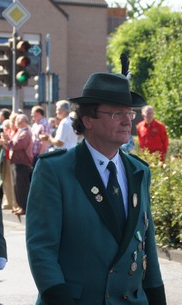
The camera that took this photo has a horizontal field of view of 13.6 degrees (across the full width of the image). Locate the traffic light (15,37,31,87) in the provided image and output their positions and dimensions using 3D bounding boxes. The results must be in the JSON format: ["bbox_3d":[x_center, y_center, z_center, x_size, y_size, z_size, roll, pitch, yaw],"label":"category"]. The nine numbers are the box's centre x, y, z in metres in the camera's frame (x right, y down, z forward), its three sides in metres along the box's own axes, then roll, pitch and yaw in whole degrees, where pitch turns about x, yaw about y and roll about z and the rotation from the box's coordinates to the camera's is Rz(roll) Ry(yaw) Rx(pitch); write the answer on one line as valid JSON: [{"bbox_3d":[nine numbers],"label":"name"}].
[{"bbox_3d":[-1.292,-1.707,14.600,0.280,0.930,0.350,-1,2,-20],"label":"traffic light"}]

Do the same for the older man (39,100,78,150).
[{"bbox_3d":[-0.401,0.263,9.600,0.500,1.820,0.500,0,2,-10],"label":"older man"}]

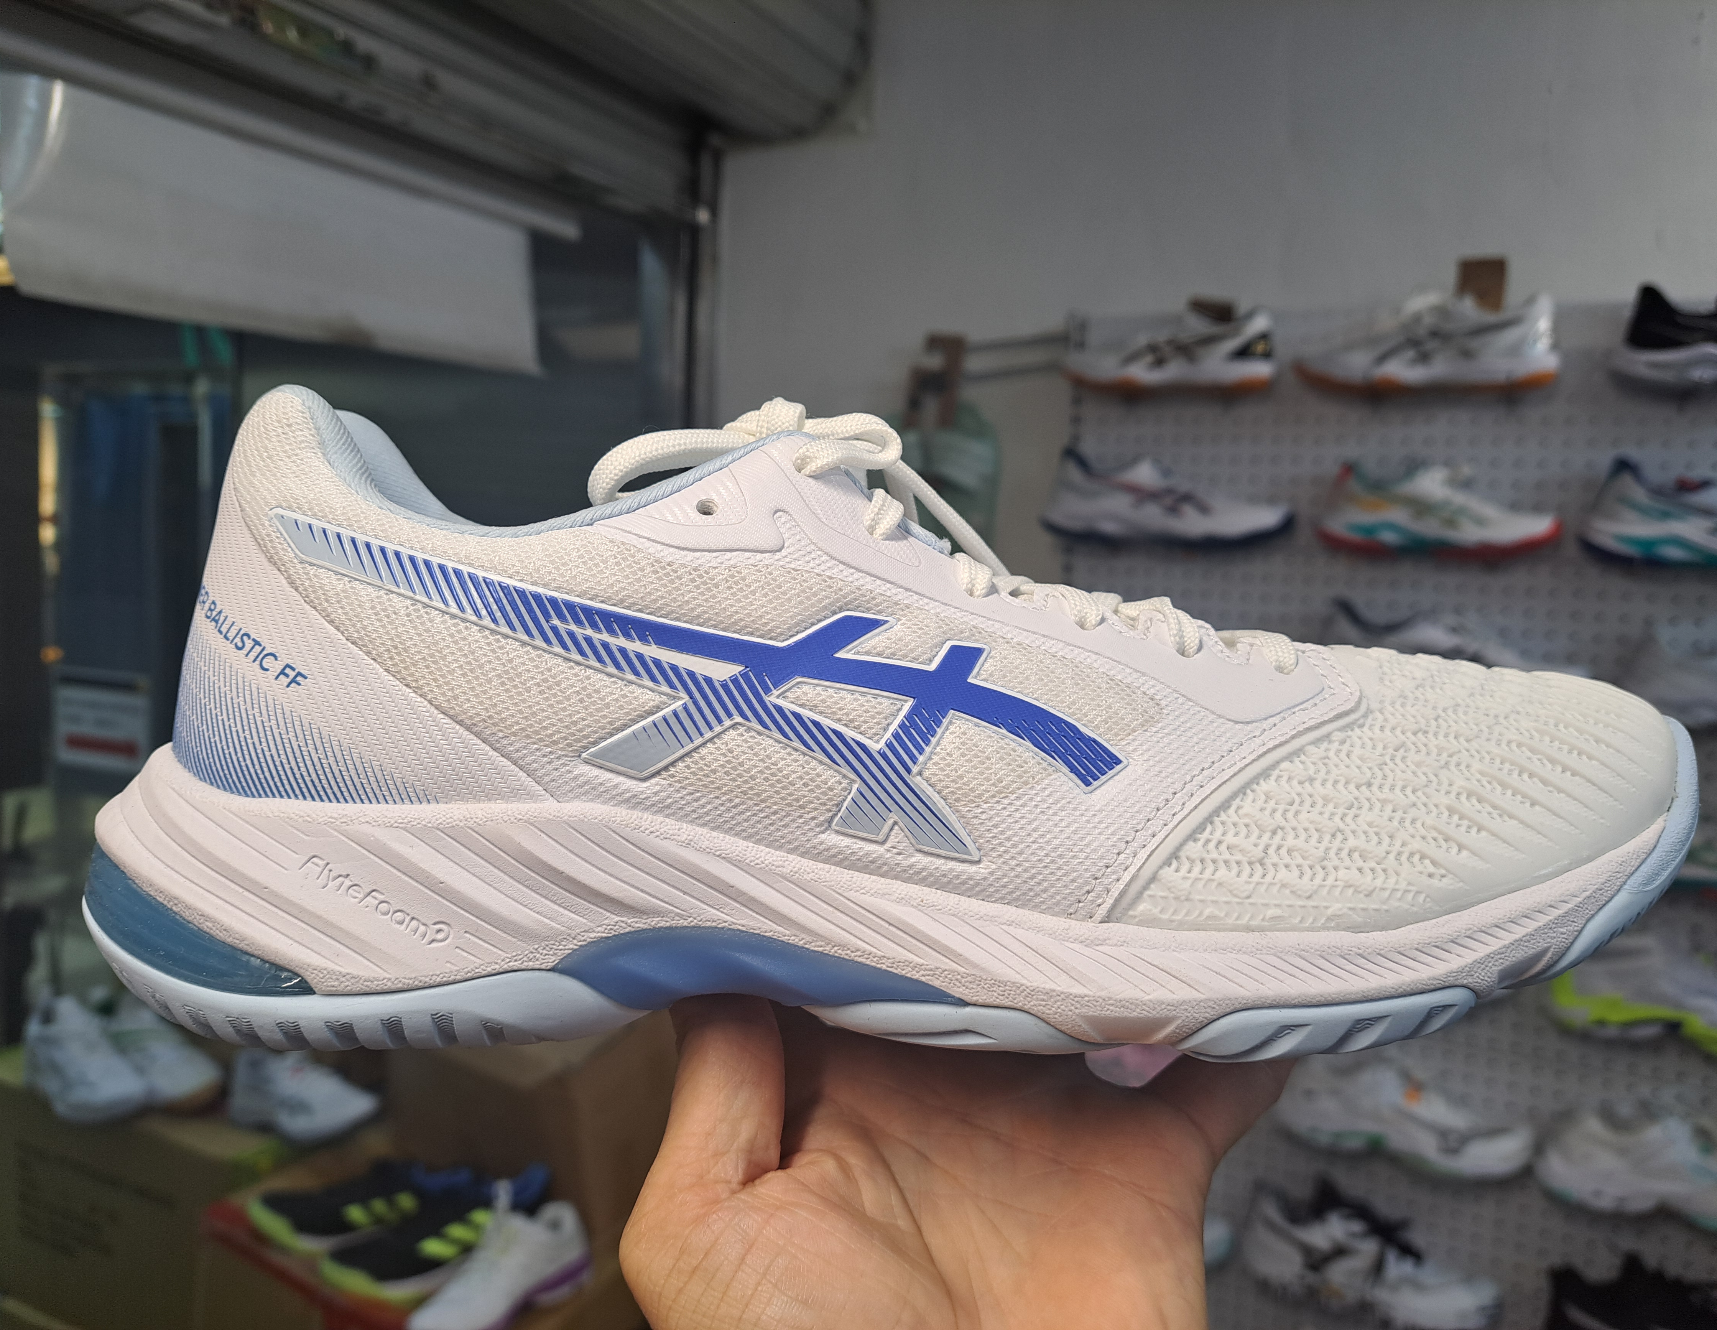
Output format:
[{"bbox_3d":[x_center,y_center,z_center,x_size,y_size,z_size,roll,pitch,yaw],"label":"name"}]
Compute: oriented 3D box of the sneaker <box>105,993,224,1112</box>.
[{"bbox_3d":[-1.013,0.570,1.786,0.283,0.115,0.105,7,6,38],"label":"sneaker"}]

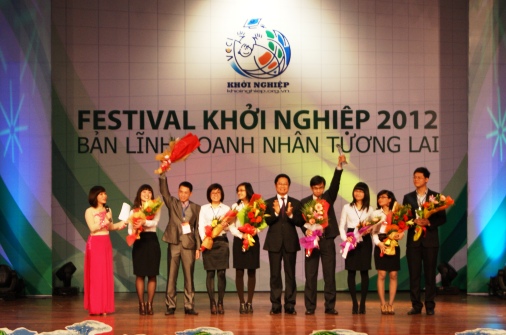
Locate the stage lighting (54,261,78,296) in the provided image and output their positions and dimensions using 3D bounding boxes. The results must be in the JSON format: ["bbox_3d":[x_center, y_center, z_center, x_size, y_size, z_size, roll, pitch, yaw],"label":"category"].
[{"bbox_3d":[-2.582,1.537,15.920,0.320,0.450,0.340,1,2,14],"label":"stage lighting"}]

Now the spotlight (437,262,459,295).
[{"bbox_3d":[2.698,1.537,15.950,0.320,0.450,0.340,0,2,-14],"label":"spotlight"}]

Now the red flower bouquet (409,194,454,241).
[{"bbox_3d":[2.144,0.595,13.970,0.300,0.650,0.250,48,8,25],"label":"red flower bouquet"}]

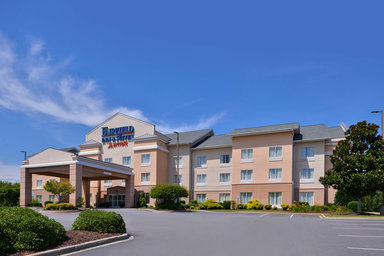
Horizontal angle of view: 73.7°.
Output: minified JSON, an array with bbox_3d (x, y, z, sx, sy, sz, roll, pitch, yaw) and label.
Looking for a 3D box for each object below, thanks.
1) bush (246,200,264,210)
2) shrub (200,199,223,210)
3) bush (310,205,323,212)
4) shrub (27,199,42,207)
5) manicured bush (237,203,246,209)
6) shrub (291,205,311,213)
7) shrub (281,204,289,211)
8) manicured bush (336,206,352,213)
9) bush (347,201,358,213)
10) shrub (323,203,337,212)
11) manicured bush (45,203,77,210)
[{"bbox_3d":[7.888,9.615,31.800,2.190,1.220,1.750,-3,-9,19],"label":"bush"},{"bbox_3d":[2.628,10.330,34.500,3.040,1.440,2.000,-3,-9,19],"label":"shrub"},{"bbox_3d":[13.860,8.962,28.500,1.310,0.890,1.050,-3,-9,19],"label":"bush"},{"bbox_3d":[-23.379,11.133,38.000,2.330,1.100,1.500,-3,-9,19],"label":"shrub"},{"bbox_3d":[6.335,9.928,32.500,1.140,0.790,0.950,-3,-9,19],"label":"manicured bush"},{"bbox_3d":[12.192,9.025,28.700,2.140,0.940,1.400,-3,-9,19],"label":"shrub"},{"bbox_3d":[11.219,9.615,31.000,0.910,0.750,0.850,-3,-9,19],"label":"shrub"},{"bbox_3d":[16.382,8.755,27.500,1.680,0.690,1.100,-3,-9,19],"label":"manicured bush"},{"bbox_3d":[17.881,8.717,28.300,1.350,1.250,1.300,-3,-9,19],"label":"bush"},{"bbox_3d":[15.308,8.906,28.500,1.530,1.000,1.150,-3,-9,19],"label":"shrub"},{"bbox_3d":[-13.274,7.988,26.000,3.190,0.780,1.800,-3,-9,19],"label":"manicured bush"}]

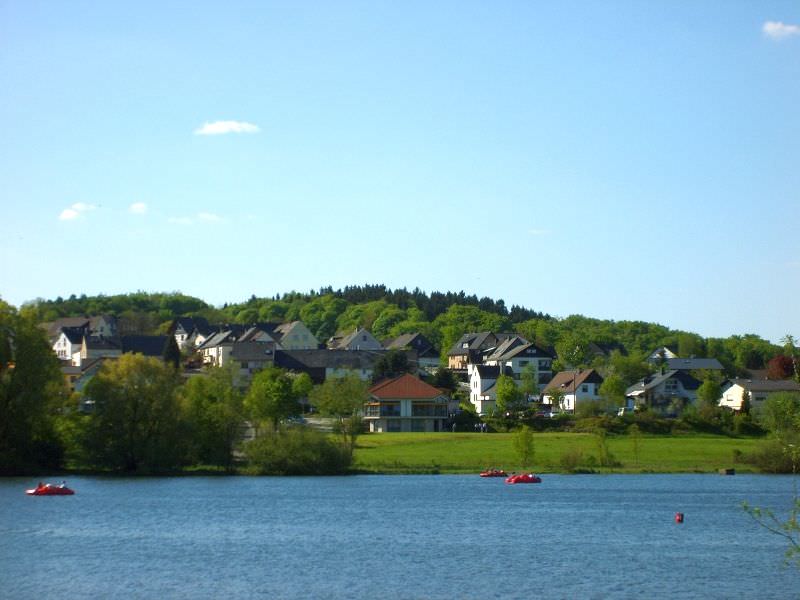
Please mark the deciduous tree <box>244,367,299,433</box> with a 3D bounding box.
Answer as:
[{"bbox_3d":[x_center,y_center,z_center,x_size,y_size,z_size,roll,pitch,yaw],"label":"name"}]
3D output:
[{"bbox_3d":[-21.180,16.400,400.000,8.900,11.000,8.500,0,-4,0],"label":"deciduous tree"}]

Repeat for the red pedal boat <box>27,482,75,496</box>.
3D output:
[{"bbox_3d":[-28.370,15.380,197.000,3.850,1.150,1.650,0,-4,-3],"label":"red pedal boat"}]

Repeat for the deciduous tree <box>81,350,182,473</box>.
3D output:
[{"bbox_3d":[-38.030,15.850,345.000,14.500,16.800,13.000,0,-4,0],"label":"deciduous tree"}]

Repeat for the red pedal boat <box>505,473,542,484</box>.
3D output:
[{"bbox_3d":[13.390,19.370,263.000,3.750,1.150,1.650,1,-4,-15],"label":"red pedal boat"}]

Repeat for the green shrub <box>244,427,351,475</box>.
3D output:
[{"bbox_3d":[-14.320,21.090,339.000,14.800,6.800,10.000,0,-4,0],"label":"green shrub"}]

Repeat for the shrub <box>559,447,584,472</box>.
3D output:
[{"bbox_3d":[25.020,23.270,354.000,3.800,3.800,3.500,0,-4,0],"label":"shrub"}]

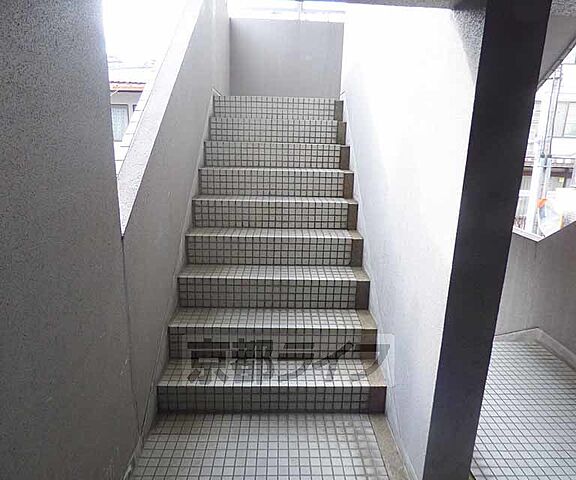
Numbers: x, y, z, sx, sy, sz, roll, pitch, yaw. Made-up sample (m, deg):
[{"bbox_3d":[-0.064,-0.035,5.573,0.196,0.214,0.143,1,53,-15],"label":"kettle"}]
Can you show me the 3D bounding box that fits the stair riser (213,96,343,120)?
[{"bbox_3d":[-0.086,-1.224,3.258,1.200,0.187,0.050,1,17,-2],"label":"stair riser"}]

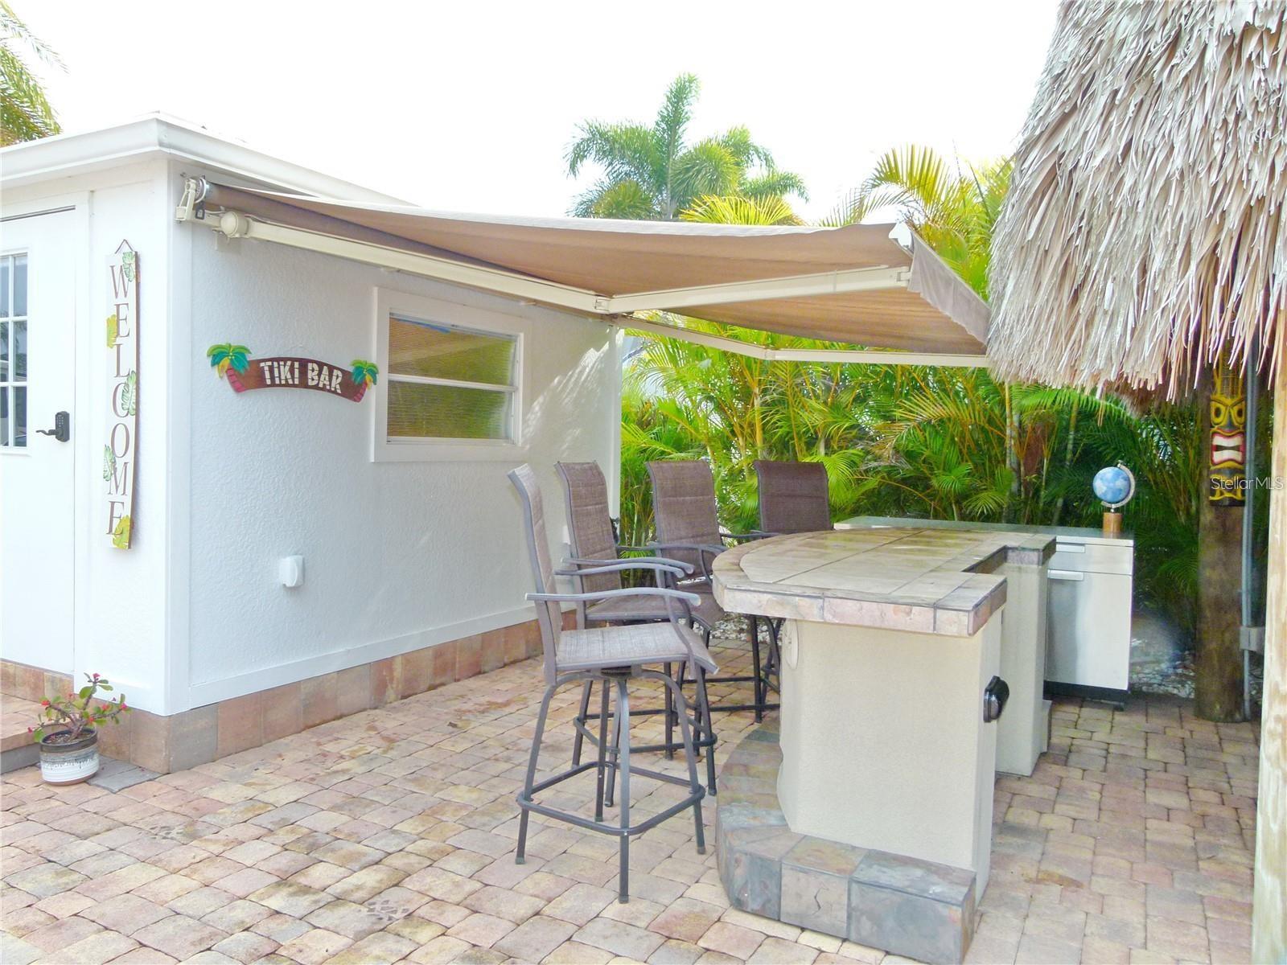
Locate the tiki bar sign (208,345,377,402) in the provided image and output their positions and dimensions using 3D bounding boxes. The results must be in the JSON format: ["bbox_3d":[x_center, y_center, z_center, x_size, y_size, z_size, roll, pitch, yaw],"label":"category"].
[{"bbox_3d":[-1.557,-0.489,4.233,0.025,0.205,0.965,2,2,28],"label":"tiki bar sign"}]

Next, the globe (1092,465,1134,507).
[{"bbox_3d":[2.810,0.021,5.538,0.230,0.250,0.210,2,2,27],"label":"globe"}]

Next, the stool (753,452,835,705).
[{"bbox_3d":[0.936,0.553,4.719,0.620,1.280,0.640,0,2,-24],"label":"stool"}]

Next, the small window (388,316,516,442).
[{"bbox_3d":[-1.052,-0.558,5.236,0.100,0.680,1.120,2,2,28],"label":"small window"}]

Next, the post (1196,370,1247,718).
[{"bbox_3d":[3.055,0.126,4.859,0.240,2.200,0.240,2,2,28],"label":"post"}]

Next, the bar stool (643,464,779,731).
[{"bbox_3d":[0.426,0.555,4.329,0.640,1.280,0.620,2,2,40],"label":"bar stool"}]

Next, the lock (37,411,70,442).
[{"bbox_3d":[-2.581,-0.246,4.078,0.145,0.135,0.070,2,2,28],"label":"lock"}]

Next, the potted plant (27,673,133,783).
[{"bbox_3d":[-2.255,0.961,3.697,0.310,0.410,0.300,2,2,28],"label":"potted plant"}]

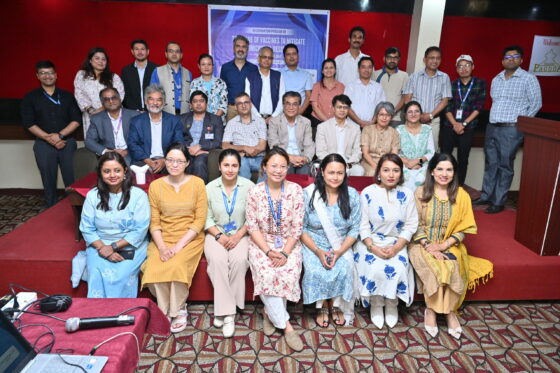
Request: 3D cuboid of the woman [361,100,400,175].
[{"bbox_3d":[0.986,-0.238,3.692,0.454,1.151,0.727,2,14,3],"label":"woman"}]

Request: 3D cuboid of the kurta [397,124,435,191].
[{"bbox_3d":[1.180,-0.226,3.394,0.430,0.680,0.500,4,16,13],"label":"kurta"}]

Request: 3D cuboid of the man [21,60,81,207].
[{"bbox_3d":[-2.333,-0.397,3.935,0.550,1.770,0.330,-5,18,-19],"label":"man"}]

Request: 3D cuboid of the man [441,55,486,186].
[{"bbox_3d":[1.930,-0.564,4.027,0.470,1.630,0.310,5,16,17],"label":"man"}]

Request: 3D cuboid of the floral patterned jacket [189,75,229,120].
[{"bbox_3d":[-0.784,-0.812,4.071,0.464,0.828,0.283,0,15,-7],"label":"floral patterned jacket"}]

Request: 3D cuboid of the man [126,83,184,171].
[{"bbox_3d":[-1.157,-0.304,3.516,0.555,1.262,0.808,-2,15,-13],"label":"man"}]

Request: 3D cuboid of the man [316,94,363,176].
[{"bbox_3d":[0.570,-0.286,3.712,0.525,1.212,0.788,2,14,1],"label":"man"}]

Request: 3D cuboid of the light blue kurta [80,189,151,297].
[{"bbox_3d":[-1.154,0.398,2.684,0.500,0.770,0.580,-2,17,-11],"label":"light blue kurta"}]

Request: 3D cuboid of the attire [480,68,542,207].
[{"bbox_3d":[2.300,-0.476,3.916,0.560,1.440,0.360,7,17,24],"label":"attire"}]

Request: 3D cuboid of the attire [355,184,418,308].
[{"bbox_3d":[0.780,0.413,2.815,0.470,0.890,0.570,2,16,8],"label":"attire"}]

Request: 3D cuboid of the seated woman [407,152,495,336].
[{"bbox_3d":[1.177,0.356,2.720,0.545,1.151,0.747,5,15,12],"label":"seated woman"}]

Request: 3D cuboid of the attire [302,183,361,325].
[{"bbox_3d":[0.377,0.430,2.712,0.464,0.929,0.606,2,14,3],"label":"attire"}]

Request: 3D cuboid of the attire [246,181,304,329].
[{"bbox_3d":[-0.032,0.431,2.656,0.420,0.927,0.600,1,17,0],"label":"attire"}]

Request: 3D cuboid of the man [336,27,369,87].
[{"bbox_3d":[0.810,-0.842,4.315,0.480,1.863,0.300,3,17,5],"label":"man"}]

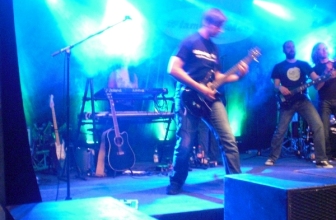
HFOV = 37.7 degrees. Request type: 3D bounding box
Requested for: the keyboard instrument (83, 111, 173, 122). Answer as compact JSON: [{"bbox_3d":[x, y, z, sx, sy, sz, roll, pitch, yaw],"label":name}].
[{"bbox_3d":[-0.523,0.087,6.600,1.250,0.130,0.330,0,0,-27],"label":"keyboard instrument"}]

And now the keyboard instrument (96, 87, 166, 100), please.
[{"bbox_3d":[-0.500,-0.223,6.650,0.980,0.100,0.290,0,-18,-27],"label":"keyboard instrument"}]

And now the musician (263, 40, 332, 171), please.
[{"bbox_3d":[1.712,-0.080,6.500,0.800,1.680,0.500,0,0,0],"label":"musician"}]

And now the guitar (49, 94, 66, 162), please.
[{"bbox_3d":[-1.420,0.258,6.350,0.070,0.970,0.310,-14,-7,31],"label":"guitar"}]

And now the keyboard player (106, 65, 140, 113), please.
[{"bbox_3d":[-0.671,-0.090,7.100,0.520,1.700,0.420,0,0,-18],"label":"keyboard player"}]

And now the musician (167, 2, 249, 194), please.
[{"bbox_3d":[0.369,-0.100,4.600,0.720,1.720,0.530,0,0,-40],"label":"musician"}]

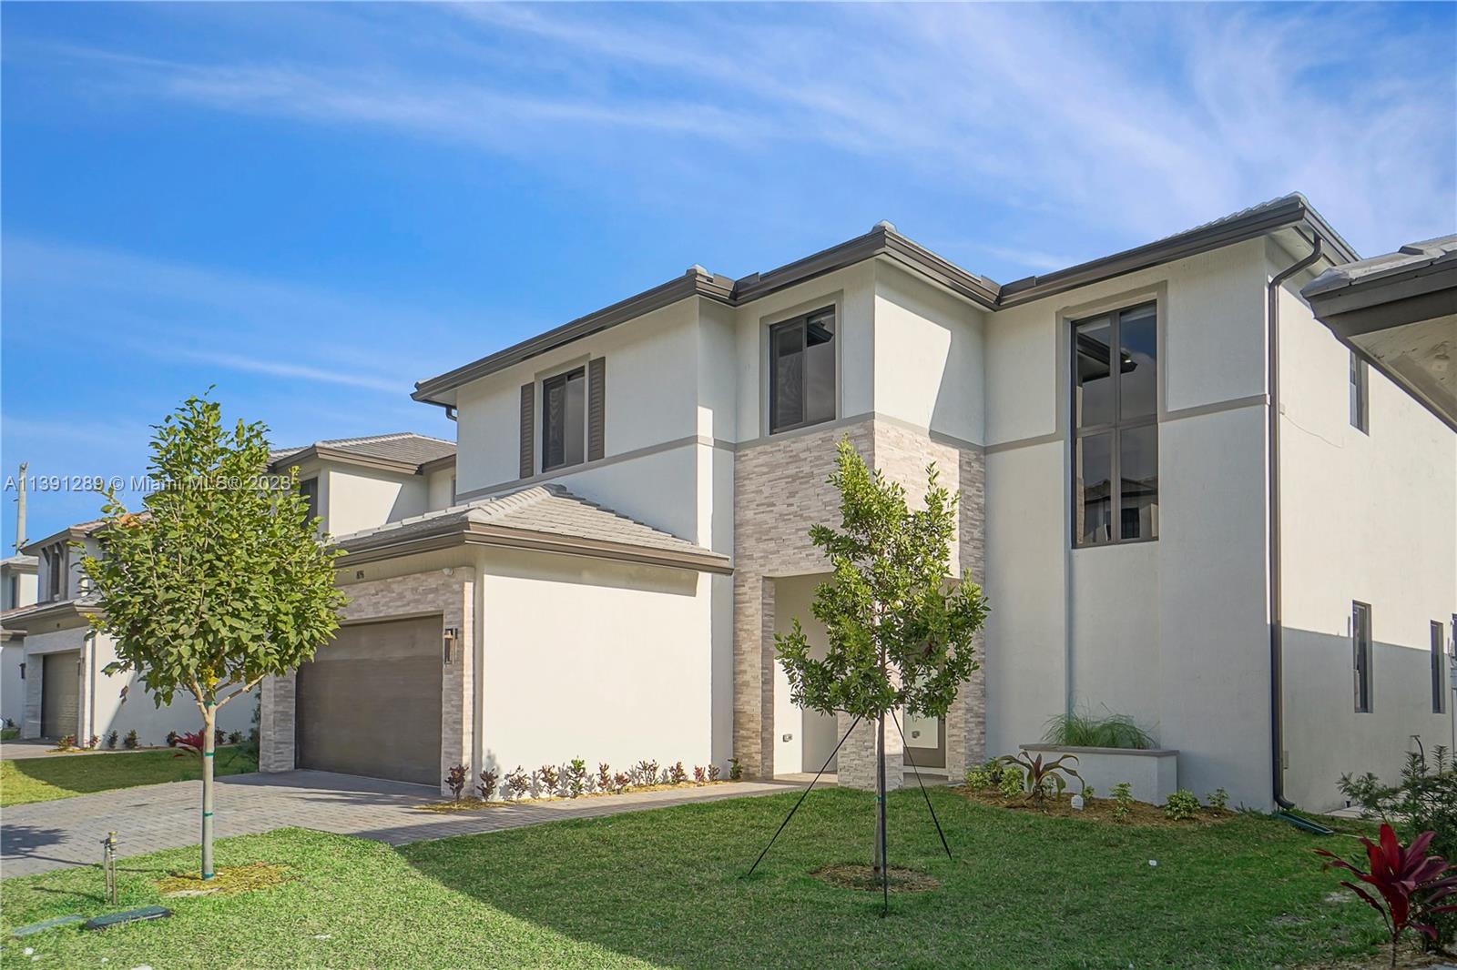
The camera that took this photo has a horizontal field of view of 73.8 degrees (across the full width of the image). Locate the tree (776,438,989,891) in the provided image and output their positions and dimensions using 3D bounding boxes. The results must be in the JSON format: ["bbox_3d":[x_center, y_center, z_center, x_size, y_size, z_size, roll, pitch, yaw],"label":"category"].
[{"bbox_3d":[1.110,1.280,7.050,1.520,3.220,1.520,0,-8,0],"label":"tree"}]

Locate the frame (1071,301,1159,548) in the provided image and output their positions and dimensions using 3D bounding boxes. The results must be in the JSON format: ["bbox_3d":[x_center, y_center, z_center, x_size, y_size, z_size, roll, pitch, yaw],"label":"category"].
[{"bbox_3d":[5.180,-0.770,12.990,1.200,3.130,0.130,-8,-11,43],"label":"frame"}]

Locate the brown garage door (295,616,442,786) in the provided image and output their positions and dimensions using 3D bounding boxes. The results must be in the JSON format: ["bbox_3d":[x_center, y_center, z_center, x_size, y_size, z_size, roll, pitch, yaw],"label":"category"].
[{"bbox_3d":[-5.020,3.010,13.580,4.800,2.160,0.120,-8,-11,43],"label":"brown garage door"}]

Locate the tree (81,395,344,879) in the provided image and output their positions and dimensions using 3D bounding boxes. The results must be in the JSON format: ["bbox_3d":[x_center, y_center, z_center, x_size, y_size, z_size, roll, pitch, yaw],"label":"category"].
[{"bbox_3d":[-3.980,1.170,7.500,1.880,3.700,1.880,0,-8,0],"label":"tree"}]

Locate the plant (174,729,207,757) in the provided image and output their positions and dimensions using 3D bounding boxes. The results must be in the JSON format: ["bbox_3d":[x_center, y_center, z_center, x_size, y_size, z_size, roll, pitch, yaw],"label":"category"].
[{"bbox_3d":[-9.430,4.610,17.200,0.700,0.560,0.700,0,-8,0],"label":"plant"}]

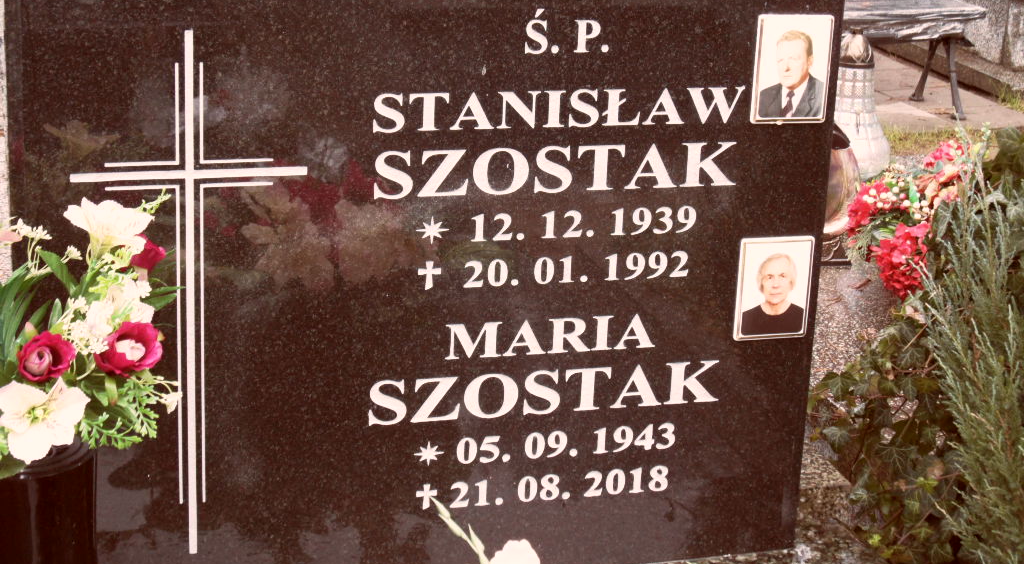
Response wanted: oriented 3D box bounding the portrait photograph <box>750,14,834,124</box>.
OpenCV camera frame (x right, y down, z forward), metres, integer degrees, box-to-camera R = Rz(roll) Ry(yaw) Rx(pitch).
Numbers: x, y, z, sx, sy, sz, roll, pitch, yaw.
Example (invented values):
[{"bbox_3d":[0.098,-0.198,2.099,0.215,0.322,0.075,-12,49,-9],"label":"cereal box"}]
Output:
[{"bbox_3d":[0.305,-0.229,1.918,0.090,0.119,0.011,-3,17,-17],"label":"portrait photograph"}]

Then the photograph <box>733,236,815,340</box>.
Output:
[{"bbox_3d":[0.295,0.009,1.987,0.090,0.119,0.011,-3,17,-17],"label":"photograph"}]

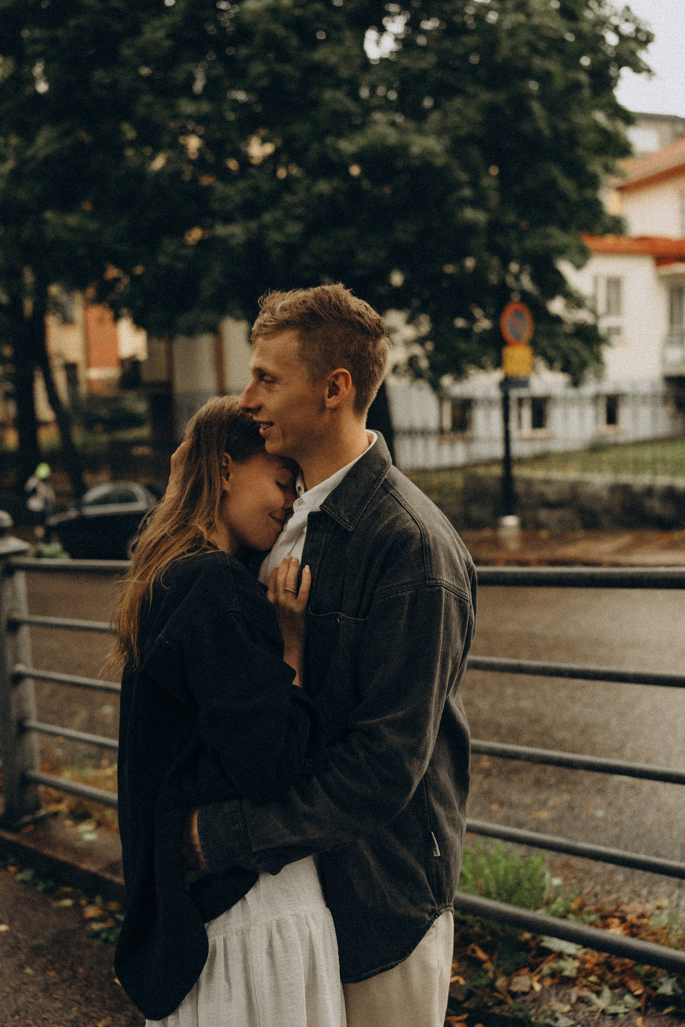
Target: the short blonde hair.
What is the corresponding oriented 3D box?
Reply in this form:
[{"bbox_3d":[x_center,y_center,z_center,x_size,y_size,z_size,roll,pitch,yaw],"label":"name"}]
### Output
[{"bbox_3d":[-0.034,-0.248,1.500,0.200,0.190,0.170,-2,4,-10],"label":"short blonde hair"}]

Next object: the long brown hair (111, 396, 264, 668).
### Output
[{"bbox_3d":[-0.228,0.025,1.490,0.205,0.390,0.200,10,4,8],"label":"long brown hair"}]

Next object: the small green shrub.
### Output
[{"bbox_3d":[0.458,1.086,3.000,0.290,0.210,0.270,2,5,41],"label":"small green shrub"}]

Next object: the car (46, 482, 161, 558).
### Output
[{"bbox_3d":[-3.537,0.148,17.600,4.300,1.450,1.780,-2,3,41],"label":"car"}]

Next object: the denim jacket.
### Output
[{"bbox_3d":[-0.025,0.271,1.530,0.430,0.780,0.520,-3,4,-25],"label":"denim jacket"}]

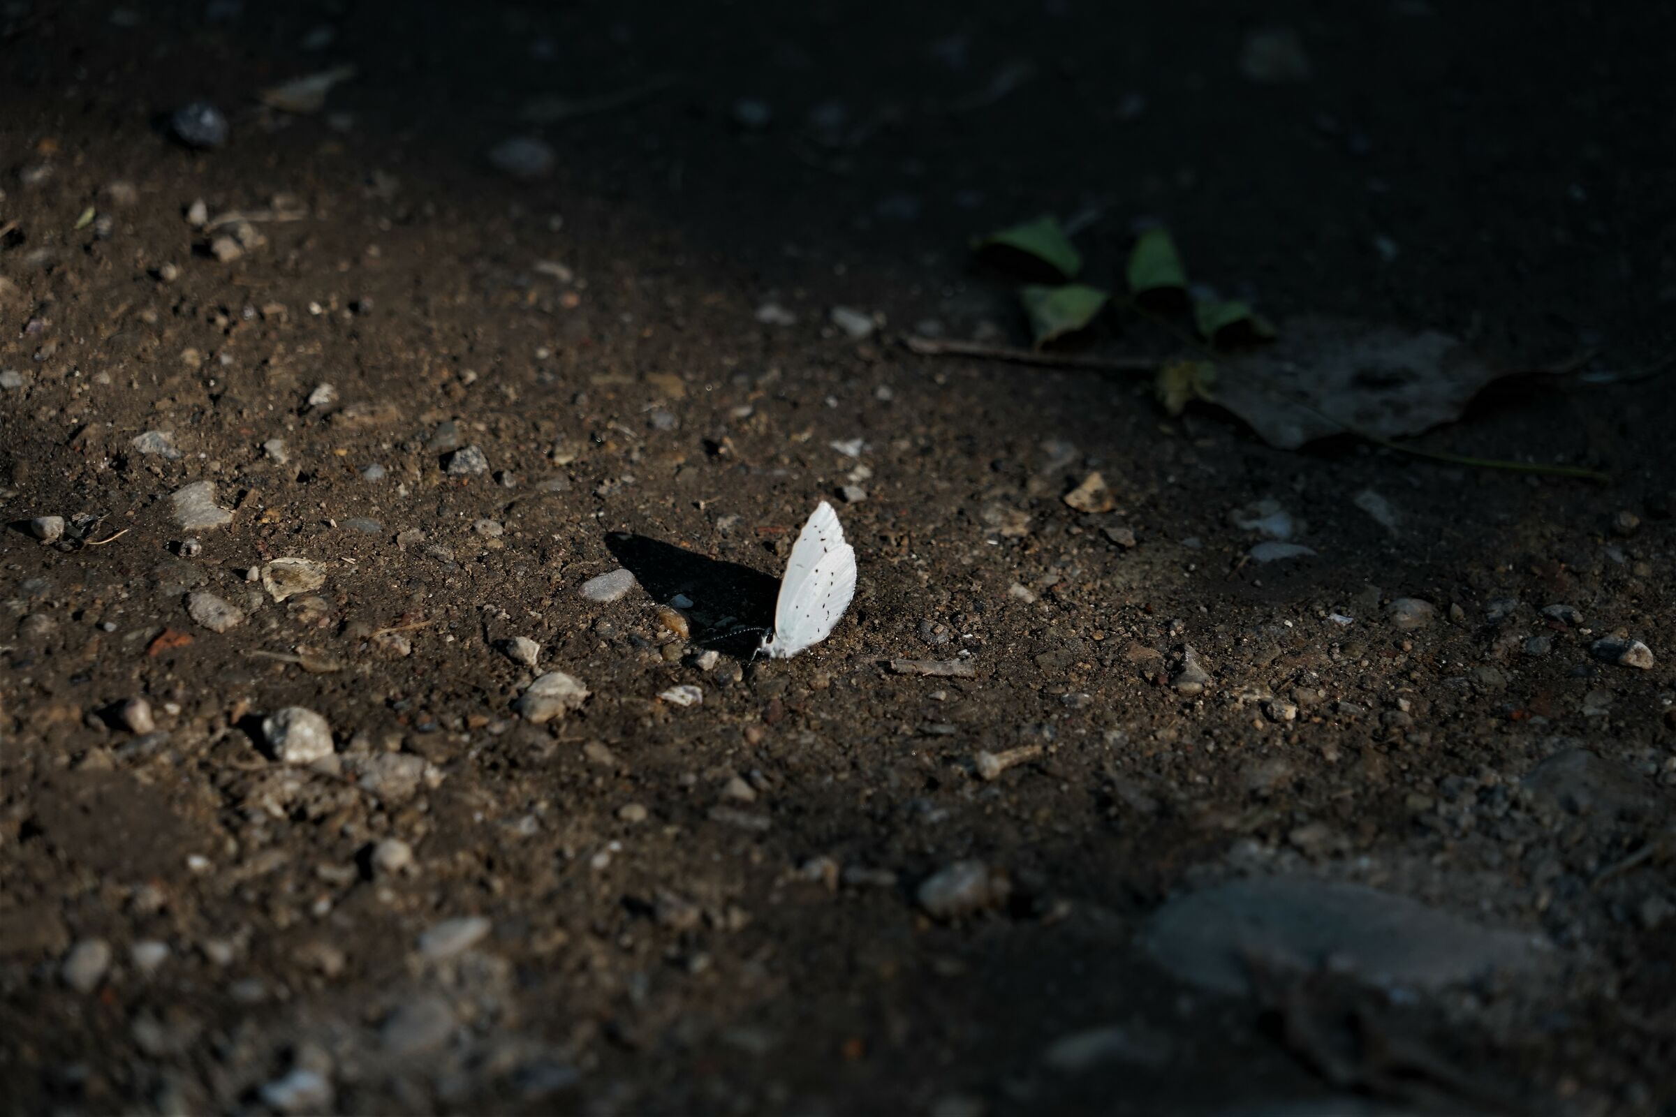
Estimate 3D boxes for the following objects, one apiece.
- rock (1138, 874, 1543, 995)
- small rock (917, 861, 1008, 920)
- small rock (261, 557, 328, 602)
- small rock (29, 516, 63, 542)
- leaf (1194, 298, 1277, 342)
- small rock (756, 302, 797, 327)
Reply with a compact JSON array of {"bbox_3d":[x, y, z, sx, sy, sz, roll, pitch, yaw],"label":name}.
[{"bbox_3d":[0.050,0.037,1.100,0.040,0.006,0.019,6,30,0],"label":"rock"},{"bbox_3d":[0.011,0.030,1.025,0.008,0.005,0.006,5,33,0],"label":"small rock"},{"bbox_3d":[-0.056,0.002,1.143,0.007,0.003,0.007,6,30,0],"label":"small rock"},{"bbox_3d":[-0.076,-0.003,1.066,0.003,0.002,0.003,5,33,0],"label":"small rock"},{"bbox_3d":[0.043,-0.026,1.204,0.009,0.004,0.006,6,30,0],"label":"leaf"},{"bbox_3d":[-0.006,-0.025,1.119,0.004,0.002,0.003,0,39,0],"label":"small rock"}]

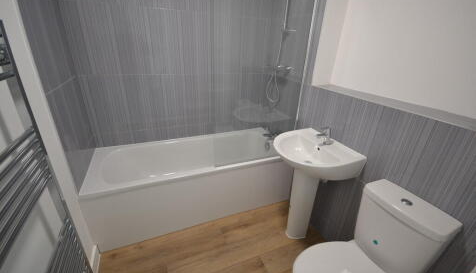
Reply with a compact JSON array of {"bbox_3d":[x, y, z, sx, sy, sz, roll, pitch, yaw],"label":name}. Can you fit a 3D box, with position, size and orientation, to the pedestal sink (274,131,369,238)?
[{"bbox_3d":[0.484,0.455,1.546,0.485,0.878,0.505,-8,27,-23],"label":"pedestal sink"}]

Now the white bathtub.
[{"bbox_3d":[-0.362,0.393,1.950,1.700,0.563,0.665,-8,27,-23],"label":"white bathtub"}]

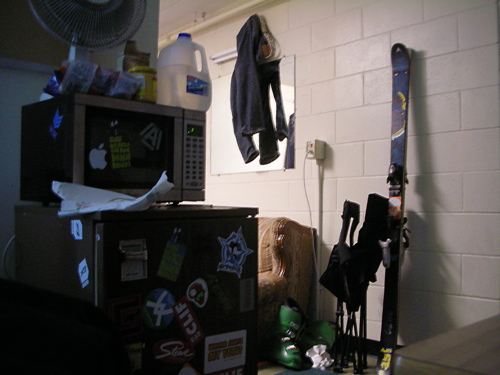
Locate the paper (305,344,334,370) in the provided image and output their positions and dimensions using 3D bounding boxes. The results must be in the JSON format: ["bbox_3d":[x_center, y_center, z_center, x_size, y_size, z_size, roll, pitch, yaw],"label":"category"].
[{"bbox_3d":[0.366,0.873,2.629,0.140,0.120,0.145,-1,-2,44],"label":"paper"}]

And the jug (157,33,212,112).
[{"bbox_3d":[-0.216,-0.370,1.662,0.152,0.262,0.152,-1,-1,42],"label":"jug"}]

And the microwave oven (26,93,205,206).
[{"bbox_3d":[-0.418,-0.093,1.568,0.327,0.295,0.456,-1,-1,42],"label":"microwave oven"}]

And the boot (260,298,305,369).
[{"bbox_3d":[0.192,0.760,2.652,0.310,0.340,0.120,-1,-2,44],"label":"boot"}]

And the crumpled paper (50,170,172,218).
[{"bbox_3d":[-0.326,0.015,1.262,0.140,0.110,0.320,-1,-2,45],"label":"crumpled paper"}]

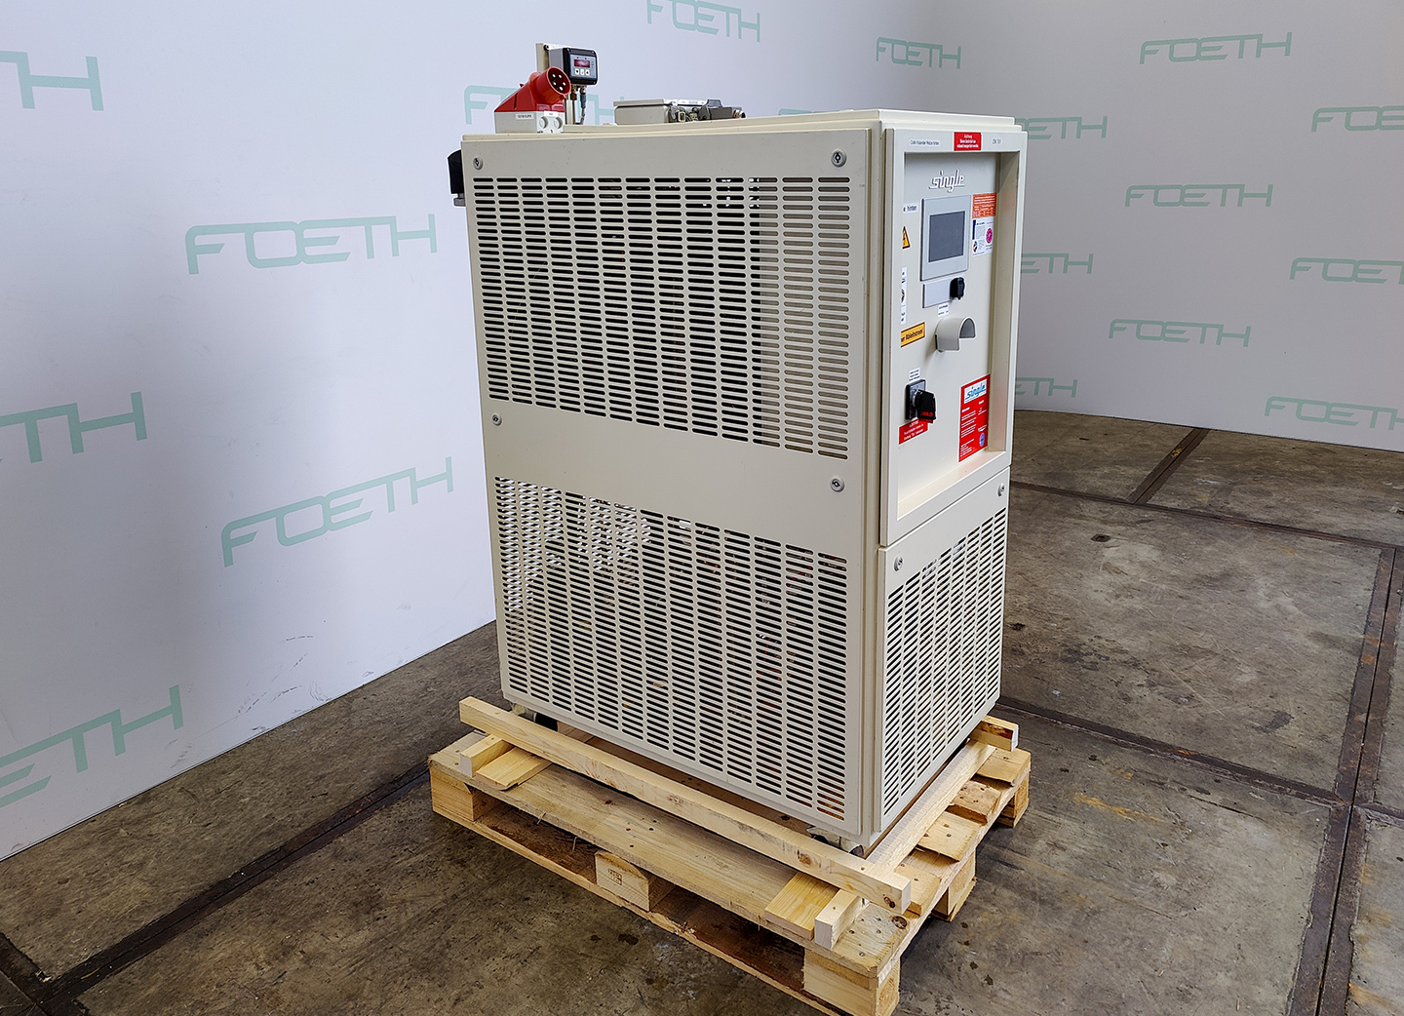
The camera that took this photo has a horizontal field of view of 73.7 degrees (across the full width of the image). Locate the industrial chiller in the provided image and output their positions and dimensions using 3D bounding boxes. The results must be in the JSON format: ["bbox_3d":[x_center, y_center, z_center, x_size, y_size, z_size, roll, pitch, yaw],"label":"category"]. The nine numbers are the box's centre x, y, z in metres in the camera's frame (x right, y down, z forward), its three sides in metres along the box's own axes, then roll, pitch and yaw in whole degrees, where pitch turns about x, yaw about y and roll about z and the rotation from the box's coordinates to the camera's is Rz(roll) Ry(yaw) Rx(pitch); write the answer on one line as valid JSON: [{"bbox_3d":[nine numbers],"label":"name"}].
[{"bbox_3d":[0.090,-0.070,2.101,1.027,1.441,0.605,11,22,35],"label":"industrial chiller"}]

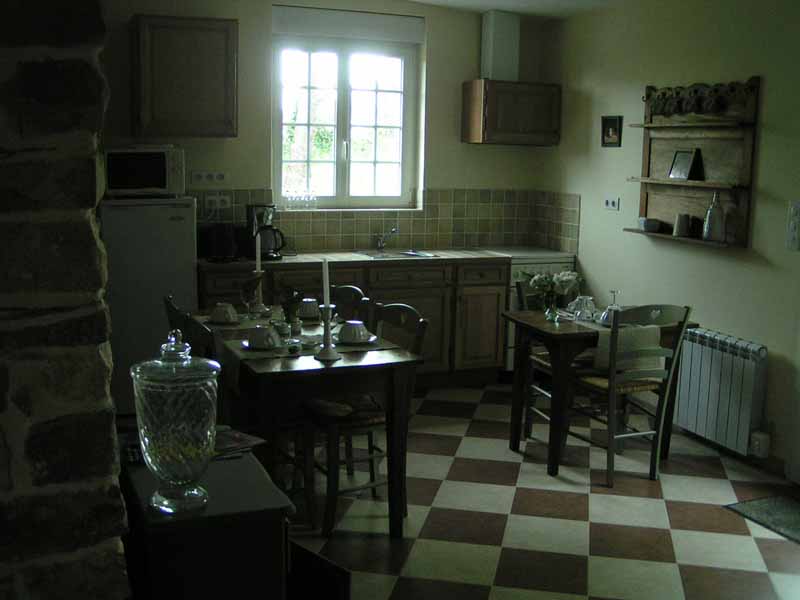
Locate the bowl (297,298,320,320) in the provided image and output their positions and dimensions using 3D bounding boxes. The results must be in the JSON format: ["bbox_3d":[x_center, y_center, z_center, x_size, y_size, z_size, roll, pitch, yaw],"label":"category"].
[{"bbox_3d":[-0.449,0.047,4.327,0.130,0.080,0.130,1,9,0],"label":"bowl"}]

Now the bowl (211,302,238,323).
[{"bbox_3d":[-0.842,0.054,4.213,0.130,0.080,0.130,-2,10,-21],"label":"bowl"}]

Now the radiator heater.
[{"bbox_3d":[1.680,0.470,4.691,0.100,0.570,0.630,-2,10,-21],"label":"radiator heater"}]

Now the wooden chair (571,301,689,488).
[{"bbox_3d":[1.083,0.424,4.266,0.410,0.857,0.470,-2,10,-21],"label":"wooden chair"}]

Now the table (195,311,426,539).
[{"bbox_3d":[-0.453,0.510,3.956,0.700,0.725,1.280,-2,10,-21],"label":"table"}]

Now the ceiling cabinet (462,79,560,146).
[{"bbox_3d":[0.793,-1.312,6.228,0.610,0.430,0.350,-2,10,-21],"label":"ceiling cabinet"}]

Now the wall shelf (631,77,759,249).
[{"bbox_3d":[1.580,-0.761,4.842,0.170,0.870,0.890,-2,10,-21],"label":"wall shelf"}]

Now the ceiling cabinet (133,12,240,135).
[{"bbox_3d":[-1.308,-1.335,5.320,0.595,0.700,0.350,-2,10,-21],"label":"ceiling cabinet"}]

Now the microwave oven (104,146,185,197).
[{"bbox_3d":[-1.490,-0.742,5.084,0.450,0.265,0.330,-2,10,-21],"label":"microwave oven"}]

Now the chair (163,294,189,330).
[{"bbox_3d":[-0.814,0.425,4.015,0.460,0.857,0.420,-2,10,-21],"label":"chair"}]

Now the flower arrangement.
[{"bbox_3d":[0.755,-0.052,4.322,0.255,0.190,0.225,-2,10,-21],"label":"flower arrangement"}]

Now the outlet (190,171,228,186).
[{"bbox_3d":[-1.220,-0.784,5.631,0.230,0.082,0.020,-2,10,-21],"label":"outlet"}]

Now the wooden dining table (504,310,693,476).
[{"bbox_3d":[1.026,0.449,4.558,0.870,0.712,0.560,-2,10,-21],"label":"wooden dining table"}]

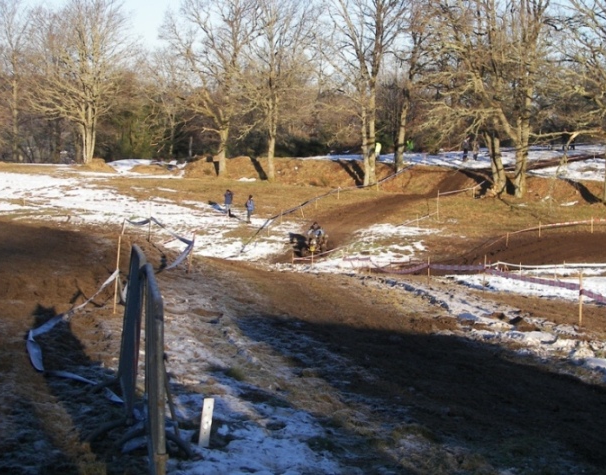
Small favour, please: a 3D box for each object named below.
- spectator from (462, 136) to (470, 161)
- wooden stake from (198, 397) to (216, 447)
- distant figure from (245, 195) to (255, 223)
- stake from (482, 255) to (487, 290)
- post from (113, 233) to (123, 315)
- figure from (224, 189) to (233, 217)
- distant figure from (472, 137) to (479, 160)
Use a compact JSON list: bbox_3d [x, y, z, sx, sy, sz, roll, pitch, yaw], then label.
[{"bbox_3d":[12.211,-6.595,134.000,0.520,1.720,0.360,0,2,17],"label":"spectator"},{"bbox_3d":[-0.593,1.136,11.000,0.060,0.300,0.030,7,2,0],"label":"wooden stake"},{"bbox_3d":[-3.325,-1.795,113.000,0.420,1.730,0.520,1,2,27],"label":"distant figure"},{"bbox_3d":[4.658,0.885,46.000,0.040,0.940,0.040,1,2,0],"label":"stake"},{"bbox_3d":[-2.320,0.470,22.500,0.035,0.970,0.035,4,2,0],"label":"post"},{"bbox_3d":[-4.711,-2.160,113.000,0.580,1.730,0.420,0,2,-11],"label":"figure"},{"bbox_3d":[12.898,-6.610,134.000,0.500,1.700,0.360,0,2,17],"label":"distant figure"}]

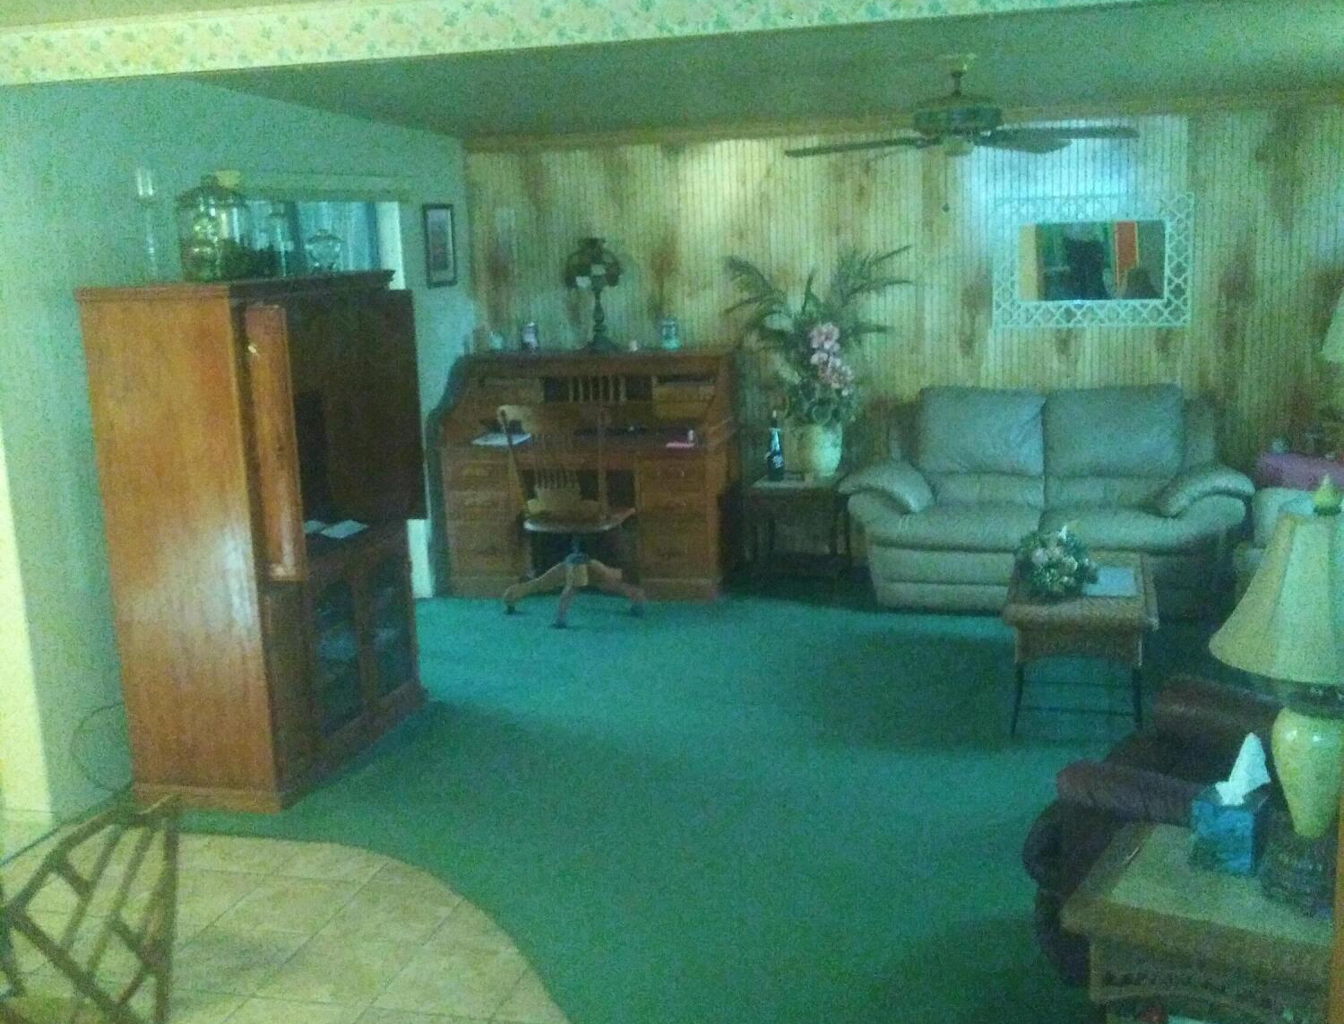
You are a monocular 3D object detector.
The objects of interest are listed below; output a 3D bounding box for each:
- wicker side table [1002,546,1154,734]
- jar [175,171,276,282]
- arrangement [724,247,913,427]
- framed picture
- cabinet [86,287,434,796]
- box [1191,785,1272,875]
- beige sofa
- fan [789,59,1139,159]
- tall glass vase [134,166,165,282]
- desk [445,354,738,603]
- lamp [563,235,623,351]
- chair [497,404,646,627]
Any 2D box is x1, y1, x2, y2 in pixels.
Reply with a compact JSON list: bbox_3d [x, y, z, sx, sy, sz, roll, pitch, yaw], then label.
[{"bbox_3d":[1.542,0.488,5.276,0.502,0.484,0.847,1,11,17],"label":"wicker side table"},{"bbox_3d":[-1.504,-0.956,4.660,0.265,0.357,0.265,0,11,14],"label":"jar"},{"bbox_3d":[0.726,-0.858,6.949,0.920,0.870,0.700,0,11,13],"label":"arrangement"},{"bbox_3d":[-1.202,-1.387,7.273,0.025,0.420,0.390,0,11,13],"label":"framed picture"},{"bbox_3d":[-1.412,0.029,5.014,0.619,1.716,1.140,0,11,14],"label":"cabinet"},{"bbox_3d":[1.038,0.590,2.599,0.106,0.123,0.106,5,13,36],"label":"box"},{"bbox_3d":[1.778,-0.101,6.769,1.810,0.990,0.920,0,11,13],"label":"beige sofa"},{"bbox_3d":[1.079,-1.538,5.296,1.321,0.354,1.321,0,11,14],"label":"fan"},{"bbox_3d":[-1.682,-0.924,4.485,0.085,0.373,0.085,0,11,14],"label":"tall glass vase"},{"bbox_3d":[-0.399,-0.213,7.434,1.491,1.226,0.693,0,11,14],"label":"desk"},{"bbox_3d":[-0.418,-1.141,7.320,0.310,0.585,0.310,-2,10,0],"label":"lamp"},{"bbox_3d":[-0.482,-0.027,6.777,0.660,1.040,0.680,0,11,13],"label":"chair"}]

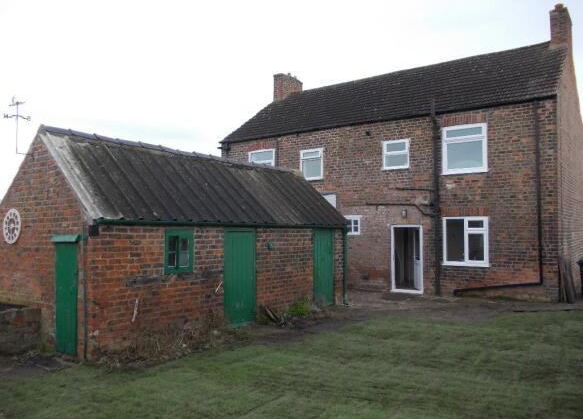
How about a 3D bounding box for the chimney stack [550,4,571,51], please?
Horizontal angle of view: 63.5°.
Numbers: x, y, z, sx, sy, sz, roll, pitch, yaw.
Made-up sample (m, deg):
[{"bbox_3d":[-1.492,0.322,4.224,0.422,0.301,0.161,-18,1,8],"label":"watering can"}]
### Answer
[{"bbox_3d":[8.876,-5.820,15.528,0.490,1.650,1.400,-2,-3,34],"label":"chimney stack"}]

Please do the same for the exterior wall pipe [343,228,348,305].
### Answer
[{"bbox_3d":[1.463,1.492,12.499,0.100,2.002,0.090,-2,-3,36],"label":"exterior wall pipe"}]

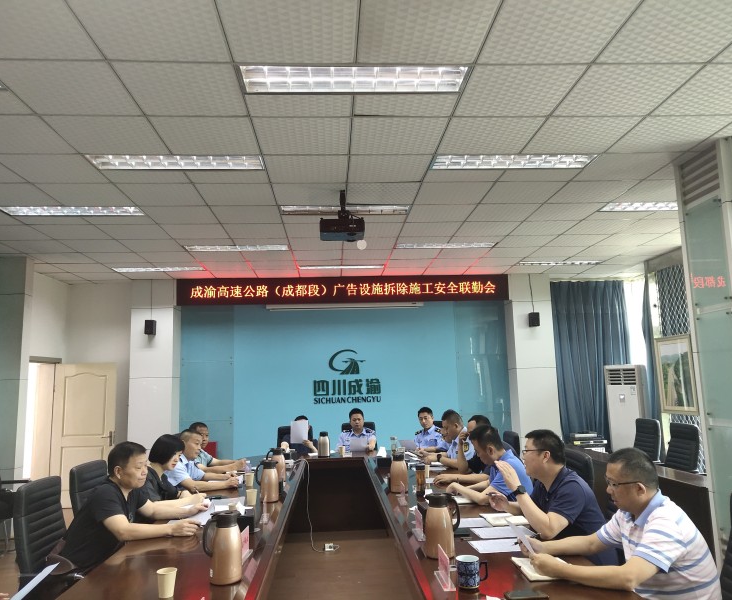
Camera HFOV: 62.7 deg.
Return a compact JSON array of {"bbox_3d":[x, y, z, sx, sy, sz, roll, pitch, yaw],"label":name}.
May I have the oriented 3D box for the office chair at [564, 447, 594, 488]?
[{"bbox_3d":[1.226,1.589,4.009,0.630,1.110,0.580,-1,-8,-3],"label":"office chair"}]

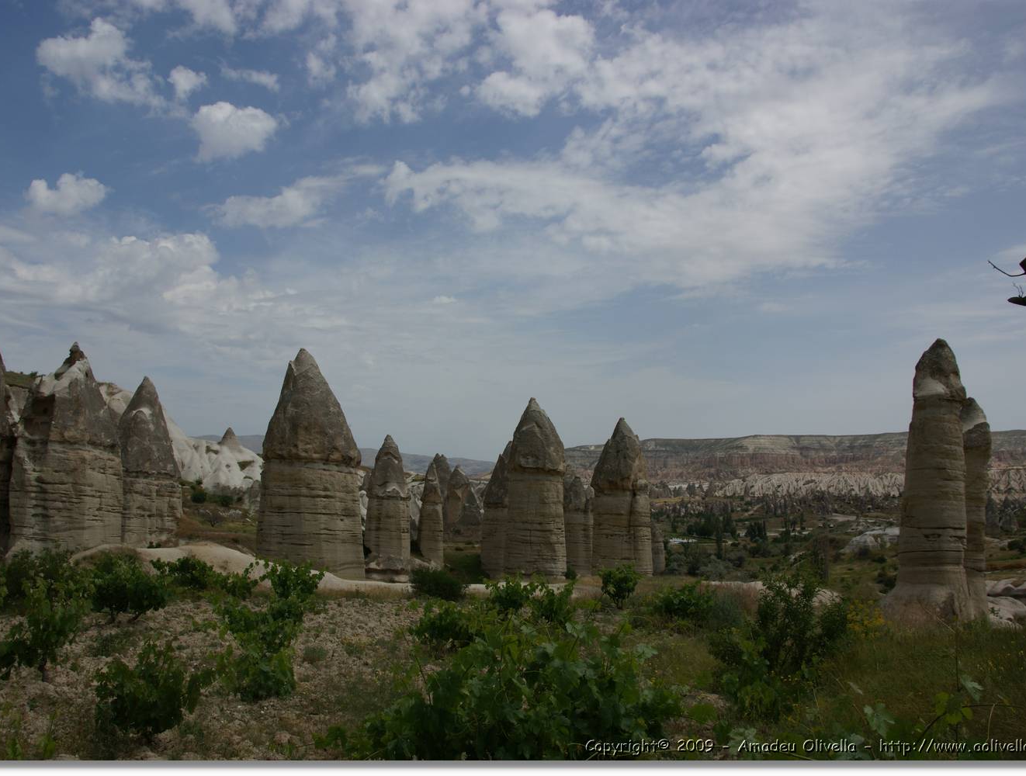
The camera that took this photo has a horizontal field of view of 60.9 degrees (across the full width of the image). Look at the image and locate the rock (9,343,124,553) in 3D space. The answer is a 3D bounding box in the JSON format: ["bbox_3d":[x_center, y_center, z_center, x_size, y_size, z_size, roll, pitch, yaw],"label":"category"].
[{"bbox_3d":[-24.046,3.355,47.000,5.537,11.394,5.260,3,-7,-27],"label":"rock"}]

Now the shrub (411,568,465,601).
[{"bbox_3d":[-1.262,3.264,14.500,0.903,0.557,0.813,1,-6,-5],"label":"shrub"}]

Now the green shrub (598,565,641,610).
[{"bbox_3d":[1.682,3.135,13.800,0.671,0.670,0.637,-1,-6,7],"label":"green shrub"}]

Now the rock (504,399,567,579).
[{"bbox_3d":[1.450,6.769,58.000,4.169,11.966,3.960,0,-6,1],"label":"rock"}]

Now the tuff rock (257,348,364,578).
[{"bbox_3d":[-10.433,3.915,45.000,5.390,11.837,5.121,1,-6,-13],"label":"tuff rock"}]

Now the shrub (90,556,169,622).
[{"bbox_3d":[-5.270,2.763,12.000,0.985,0.898,0.886,3,-7,-23],"label":"shrub"}]

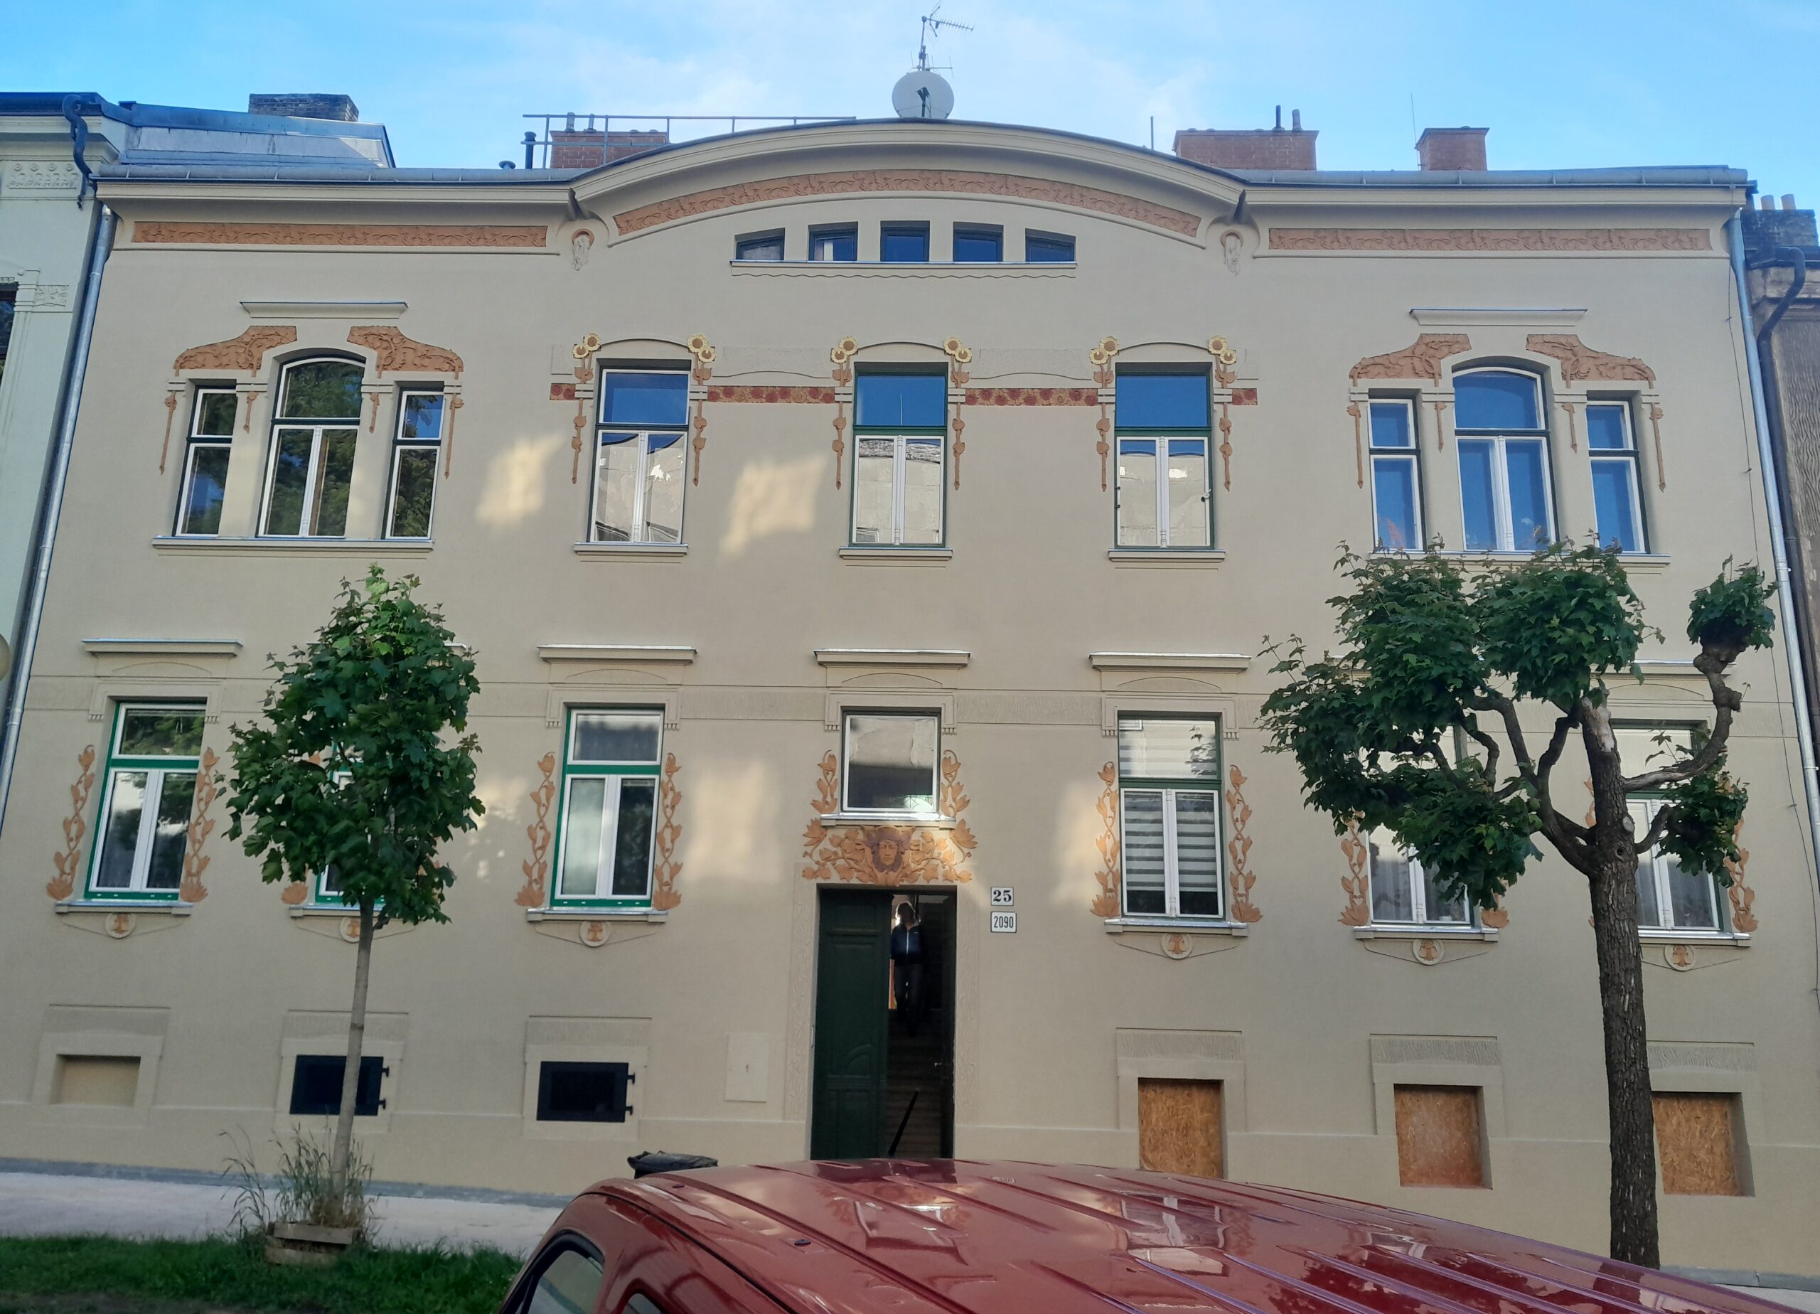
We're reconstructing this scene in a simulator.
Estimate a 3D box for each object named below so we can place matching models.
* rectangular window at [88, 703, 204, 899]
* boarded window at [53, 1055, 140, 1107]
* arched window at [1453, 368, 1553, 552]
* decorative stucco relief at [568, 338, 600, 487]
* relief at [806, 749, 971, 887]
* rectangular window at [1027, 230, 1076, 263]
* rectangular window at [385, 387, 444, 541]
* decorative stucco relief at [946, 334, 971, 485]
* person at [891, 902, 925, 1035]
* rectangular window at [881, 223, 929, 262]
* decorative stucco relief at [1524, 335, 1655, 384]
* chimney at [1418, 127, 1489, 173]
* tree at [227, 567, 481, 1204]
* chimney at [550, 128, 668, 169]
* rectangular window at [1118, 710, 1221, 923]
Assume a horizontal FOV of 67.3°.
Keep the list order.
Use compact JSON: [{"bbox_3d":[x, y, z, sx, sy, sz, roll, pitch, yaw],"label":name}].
[{"bbox_3d":[-8.435,1.578,15.123,1.029,2.167,0.130,1,-13,2],"label":"rectangular window"},{"bbox_3d":[-7.983,4.182,13.505,0.835,0.474,0.140,1,-14,2],"label":"boarded window"},{"bbox_3d":[6.418,-2.144,14.765,0.956,2.137,0.130,1,-14,2],"label":"arched window"},{"bbox_3d":[-3.701,-2.810,15.412,0.301,1.833,0.080,1,-14,2],"label":"decorative stucco relief"},{"bbox_3d":[-0.187,1.620,13.774,1.738,1.359,0.090,1,-14,2],"label":"relief"},{"bbox_3d":[1.592,-4.639,15.425,0.568,0.413,0.120,1,-14,2],"label":"rectangular window"},{"bbox_3d":[-5.624,-2.209,15.506,0.538,1.826,0.140,1,-14,2],"label":"rectangular window"},{"bbox_3d":[0.563,-2.801,15.681,0.291,1.839,0.060,1,-13,2],"label":"decorative stucco relief"},{"bbox_3d":[-0.041,4.035,17.760,0.500,1.710,0.420,1,-14,2],"label":"person"},{"bbox_3d":[-0.048,-4.947,16.339,0.581,0.500,0.120,1,-13,2],"label":"rectangular window"},{"bbox_3d":[7.793,-3.402,15.623,1.402,0.589,0.060,1,-13,2],"label":"decorative stucco relief"},{"bbox_3d":[8.639,-7.700,21.659,0.976,1.200,0.520,1,-14,2],"label":"chimney"},{"bbox_3d":[-4.228,1.585,10.225,1.941,4.726,1.900,1,-14,2],"label":"tree"},{"bbox_3d":[-4.771,-7.761,21.772,1.879,1.100,0.450,1,-14,2],"label":"chimney"},{"bbox_3d":[2.717,1.658,14.272,1.064,2.130,0.150,1,-14,2],"label":"rectangular window"}]

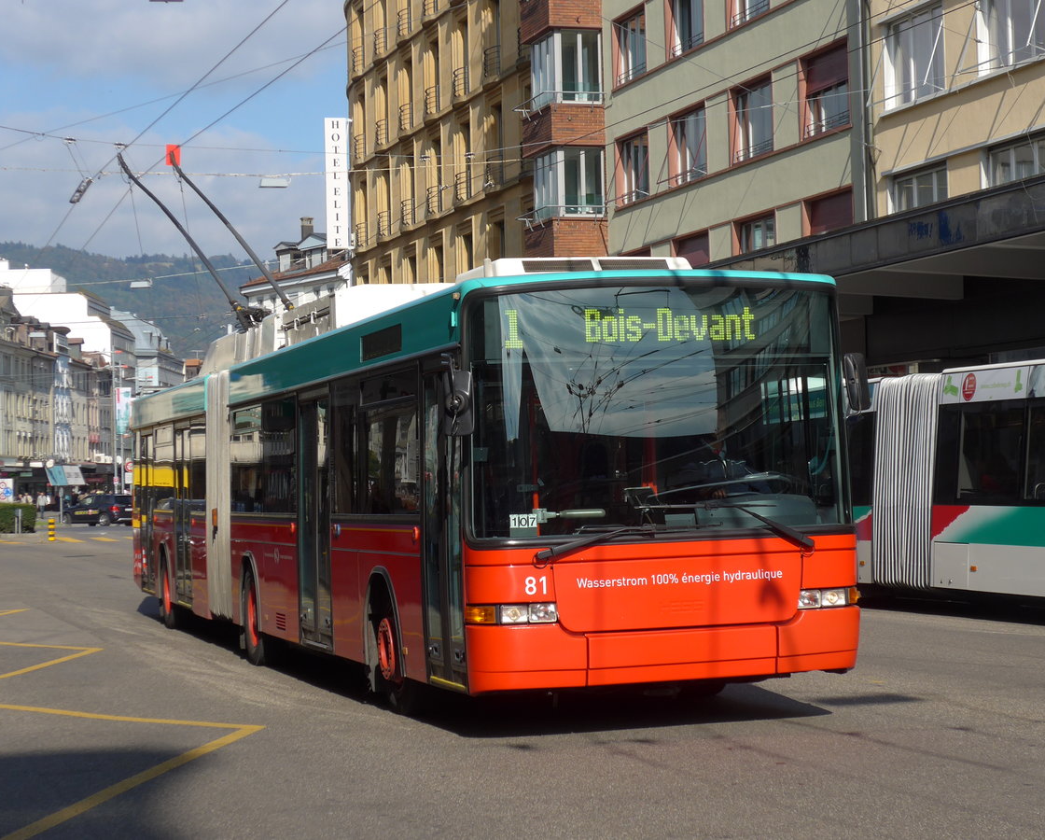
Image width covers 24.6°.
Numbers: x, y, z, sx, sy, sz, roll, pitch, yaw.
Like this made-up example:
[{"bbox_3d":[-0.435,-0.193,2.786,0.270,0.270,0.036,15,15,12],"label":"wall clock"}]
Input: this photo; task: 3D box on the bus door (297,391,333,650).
[{"bbox_3d":[-1.617,0.805,19.294,0.100,2.039,1.360,-1,-2,-16],"label":"bus door"}]

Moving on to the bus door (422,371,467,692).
[{"bbox_3d":[-0.451,0.694,15.184,0.100,1.988,1.009,-1,-2,-16],"label":"bus door"}]

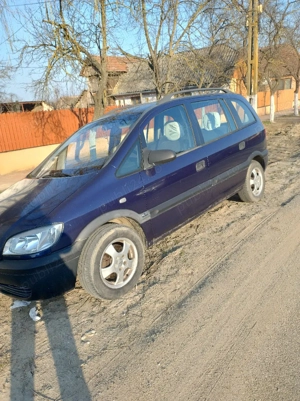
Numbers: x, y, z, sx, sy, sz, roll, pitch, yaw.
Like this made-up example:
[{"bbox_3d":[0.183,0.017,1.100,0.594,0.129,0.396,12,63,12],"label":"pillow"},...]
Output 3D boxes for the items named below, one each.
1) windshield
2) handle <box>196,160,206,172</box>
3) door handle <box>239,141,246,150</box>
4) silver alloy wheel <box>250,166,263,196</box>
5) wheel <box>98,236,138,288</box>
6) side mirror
[{"bbox_3d":[-0.745,-0.568,3.041,1.400,0.150,1.060,2,46,44],"label":"windshield"},{"bbox_3d":[0.555,-0.378,3.176,0.045,0.088,0.155,2,18,44],"label":"handle"},{"bbox_3d":[1.222,-0.728,3.850,0.045,0.085,0.155,2,18,44],"label":"door handle"},{"bbox_3d":[1.521,-0.264,4.286,0.160,0.416,0.416,2,18,44],"label":"silver alloy wheel"},{"bbox_3d":[-0.295,0.523,2.458,0.160,0.416,0.416,1,18,43],"label":"wheel"},{"bbox_3d":[0.080,-0.385,2.617,0.240,0.175,0.180,2,18,44],"label":"side mirror"}]

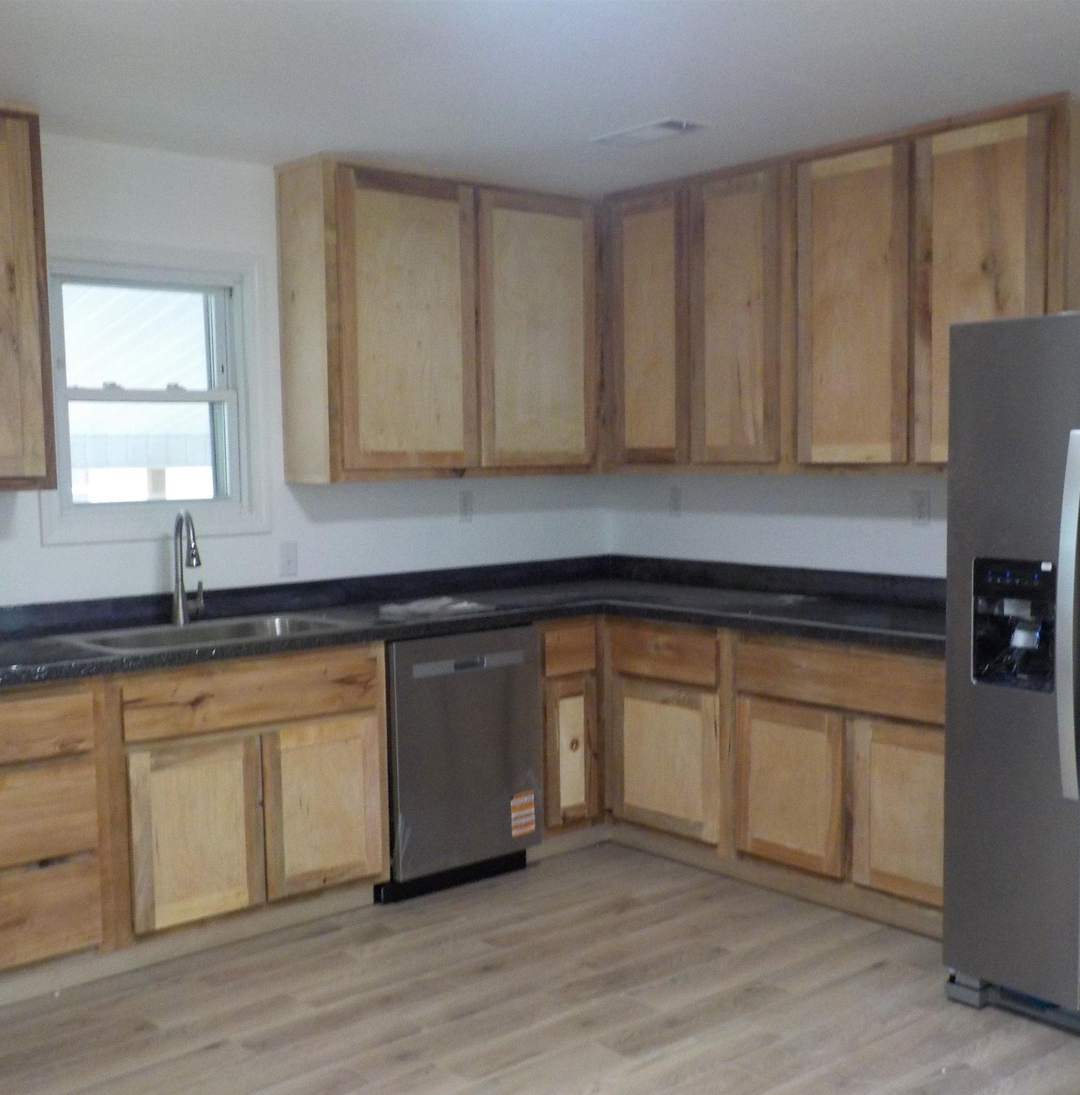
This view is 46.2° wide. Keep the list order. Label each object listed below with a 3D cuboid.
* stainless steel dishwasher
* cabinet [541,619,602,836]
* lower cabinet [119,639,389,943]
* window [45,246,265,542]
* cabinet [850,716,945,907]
[{"bbox_3d":[-0.424,0.687,4.411,0.595,0.848,0.620,-4,5,-41],"label":"stainless steel dishwasher"},{"bbox_3d":[-0.084,0.612,4.694,0.292,0.745,0.610,-4,5,-41],"label":"cabinet"},{"bbox_3d":[-1.008,0.681,3.974,0.856,0.750,0.620,-4,5,-41],"label":"lower cabinet"},{"bbox_3d":[-1.262,-0.497,4.154,0.784,0.932,0.105,-4,5,-41],"label":"window"},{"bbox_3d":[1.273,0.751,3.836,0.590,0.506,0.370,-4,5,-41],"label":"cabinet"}]

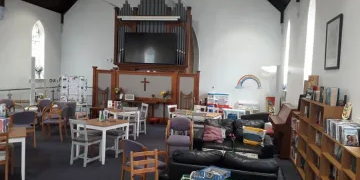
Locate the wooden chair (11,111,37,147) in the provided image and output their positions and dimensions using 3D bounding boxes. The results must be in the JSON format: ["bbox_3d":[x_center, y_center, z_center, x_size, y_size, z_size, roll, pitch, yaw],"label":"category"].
[{"bbox_3d":[-3.524,0.873,6.283,0.541,0.777,0.551,0,4,-37],"label":"wooden chair"}]

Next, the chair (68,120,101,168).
[{"bbox_3d":[-1.765,0.972,5.304,0.413,0.836,0.472,4,4,25],"label":"chair"}]

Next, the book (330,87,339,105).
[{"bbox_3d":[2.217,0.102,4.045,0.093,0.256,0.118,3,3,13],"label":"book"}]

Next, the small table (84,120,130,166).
[{"bbox_3d":[-1.528,1.012,5.698,0.728,0.728,0.728,4,4,30],"label":"small table"}]

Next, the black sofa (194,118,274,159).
[{"bbox_3d":[1.089,1.118,5.839,1.520,0.860,0.900,3,3,9],"label":"black sofa"}]

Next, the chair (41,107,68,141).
[{"bbox_3d":[-3.100,0.838,7.084,0.580,0.787,0.541,3,3,5],"label":"chair"}]

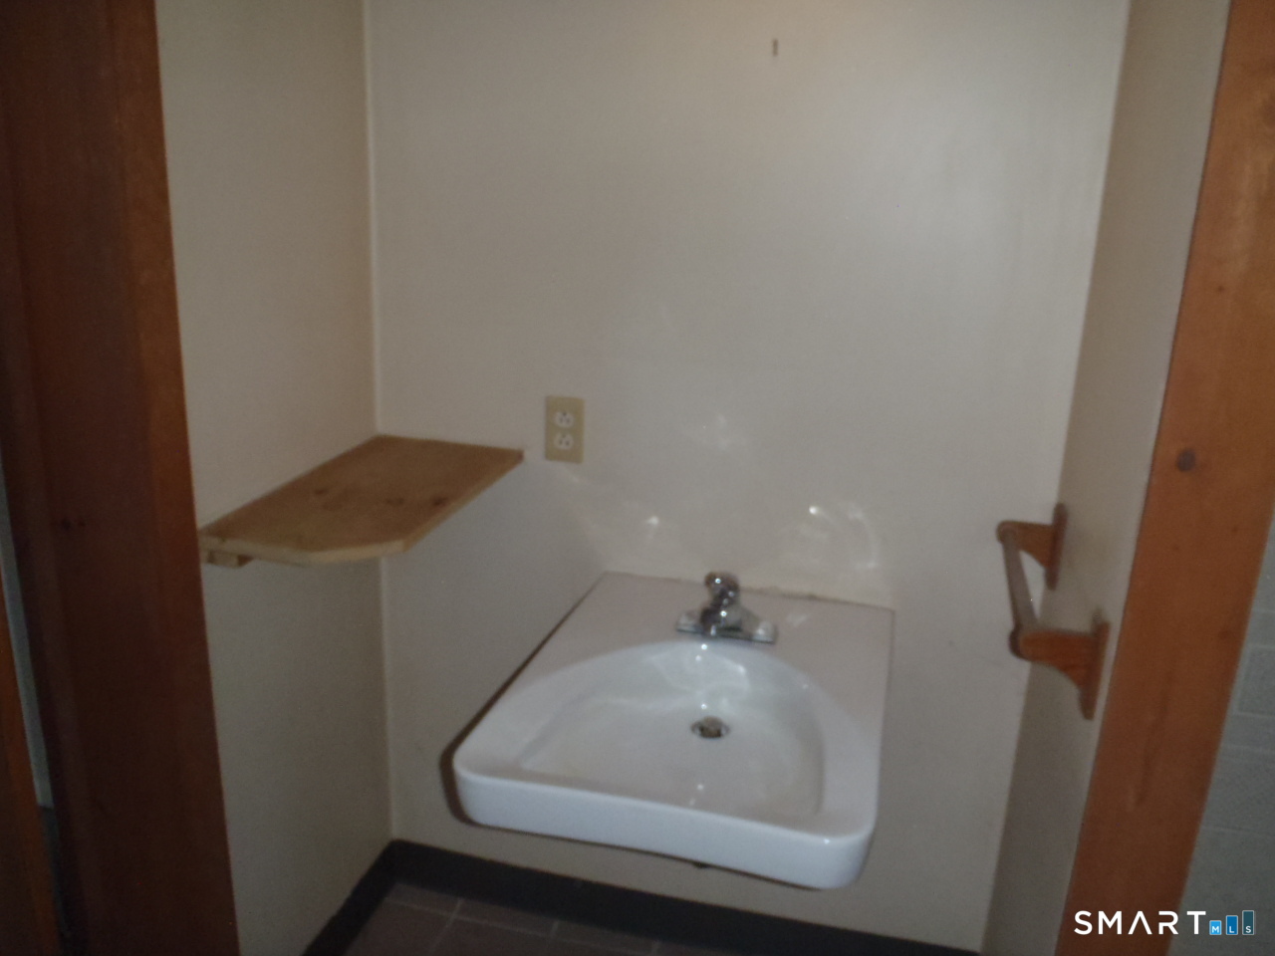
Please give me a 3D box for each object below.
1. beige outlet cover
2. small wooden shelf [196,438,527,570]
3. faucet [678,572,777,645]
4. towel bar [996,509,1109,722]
[{"bbox_3d":[-0.128,-0.083,1.787,0.070,0.115,0.008,6,17,13],"label":"beige outlet cover"},{"bbox_3d":[-0.400,0.029,1.588,0.280,0.035,0.569,6,17,13],"label":"small wooden shelf"},{"bbox_3d":[0.133,0.199,1.565,0.157,0.118,0.165,6,17,13],"label":"faucet"},{"bbox_3d":[0.544,0.156,1.411,0.100,0.125,0.445,6,17,13],"label":"towel bar"}]

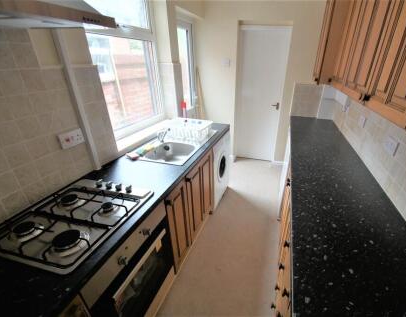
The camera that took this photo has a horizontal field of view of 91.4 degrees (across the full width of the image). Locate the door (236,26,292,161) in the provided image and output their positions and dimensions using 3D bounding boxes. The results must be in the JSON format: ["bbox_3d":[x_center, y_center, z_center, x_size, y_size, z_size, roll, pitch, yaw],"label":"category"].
[{"bbox_3d":[0.927,-0.906,3.248,0.730,2.020,0.050,8,27,20],"label":"door"}]

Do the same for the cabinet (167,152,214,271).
[{"bbox_3d":[-0.318,0.397,1.884,0.570,0.830,0.900,8,27,20],"label":"cabinet"}]

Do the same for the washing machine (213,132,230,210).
[{"bbox_3d":[-0.019,0.109,2.532,0.560,0.860,0.610,8,27,20],"label":"washing machine"}]

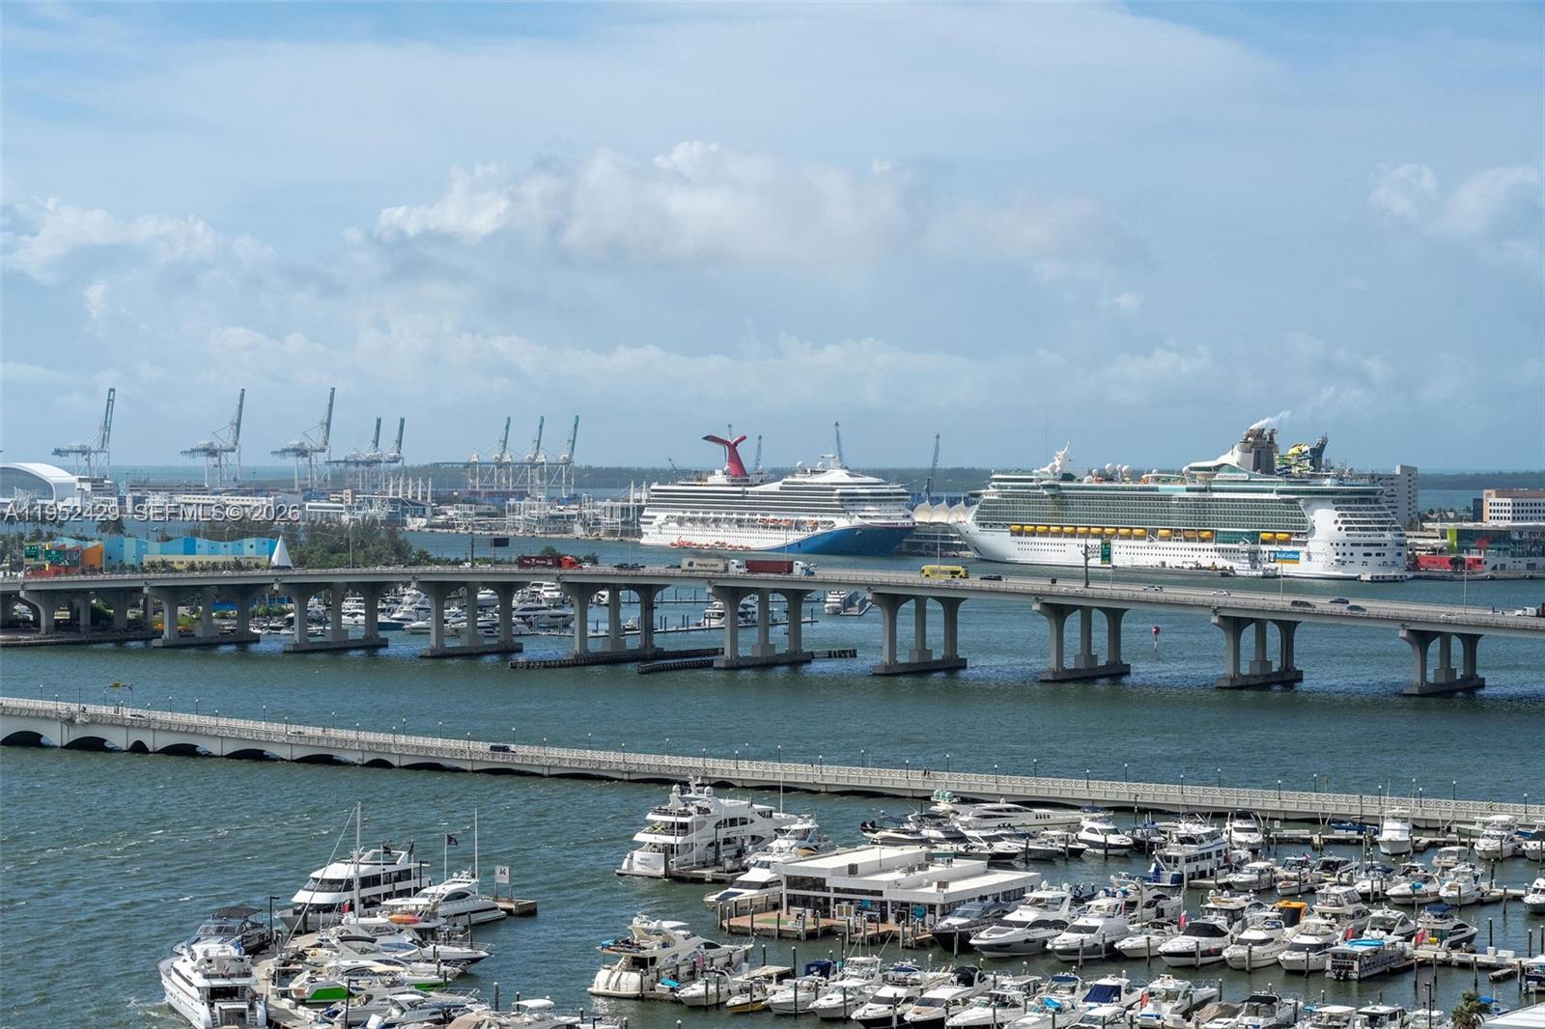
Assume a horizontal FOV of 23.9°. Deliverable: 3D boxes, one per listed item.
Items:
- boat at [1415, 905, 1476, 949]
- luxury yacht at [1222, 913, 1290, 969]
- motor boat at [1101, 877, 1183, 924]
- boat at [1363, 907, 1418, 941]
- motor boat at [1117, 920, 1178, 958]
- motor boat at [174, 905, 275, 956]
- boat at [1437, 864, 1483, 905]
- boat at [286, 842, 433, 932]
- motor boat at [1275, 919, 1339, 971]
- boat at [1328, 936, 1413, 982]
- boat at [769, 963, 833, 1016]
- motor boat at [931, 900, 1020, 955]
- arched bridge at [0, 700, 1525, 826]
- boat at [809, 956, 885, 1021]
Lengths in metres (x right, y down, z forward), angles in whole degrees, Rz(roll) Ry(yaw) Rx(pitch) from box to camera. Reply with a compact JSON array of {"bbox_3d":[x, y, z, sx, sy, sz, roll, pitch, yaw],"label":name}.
[{"bbox_3d":[72.960,44.181,391.382,3.900,4.600,10.500,1,1,34],"label":"boat"},{"bbox_3d":[52.120,46.210,396.210,4.280,5.300,14.060,1,1,29],"label":"luxury yacht"},{"bbox_3d":[43.970,45.240,425.530,4.790,6.420,16.810,1,1,29],"label":"motor boat"},{"bbox_3d":[67.797,44.487,393.338,3.500,3.900,9.500,1,1,32],"label":"boat"},{"bbox_3d":[38.524,43.564,373.139,3.300,3.100,11.000,1,1,33],"label":"motor boat"},{"bbox_3d":[-57.869,44.255,383.201,4.400,5.000,14.200,1,1,34],"label":"motor boat"},{"bbox_3d":[78.884,42.497,417.003,3.300,4.000,9.700,1,1,31],"label":"boat"},{"bbox_3d":[-45.769,40.407,395.590,5.900,8.200,23.400,1,1,31],"label":"boat"},{"bbox_3d":[55.261,44.323,377.374,3.800,4.700,11.000,1,1,33],"label":"motor boat"},{"bbox_3d":[64.130,47.180,392.150,4.180,3.360,14.770,1,1,29],"label":"boat"},{"bbox_3d":[2.000,47.210,364.240,3.260,3.870,10.390,1,1,29],"label":"boat"},{"bbox_3d":[21.804,44.263,397.377,4.700,4.900,16.500,1,1,34],"label":"motor boat"},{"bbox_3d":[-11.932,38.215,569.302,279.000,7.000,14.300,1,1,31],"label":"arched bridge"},{"bbox_3d":[6.537,44.724,345.930,3.800,5.600,11.300,1,1,34],"label":"boat"}]

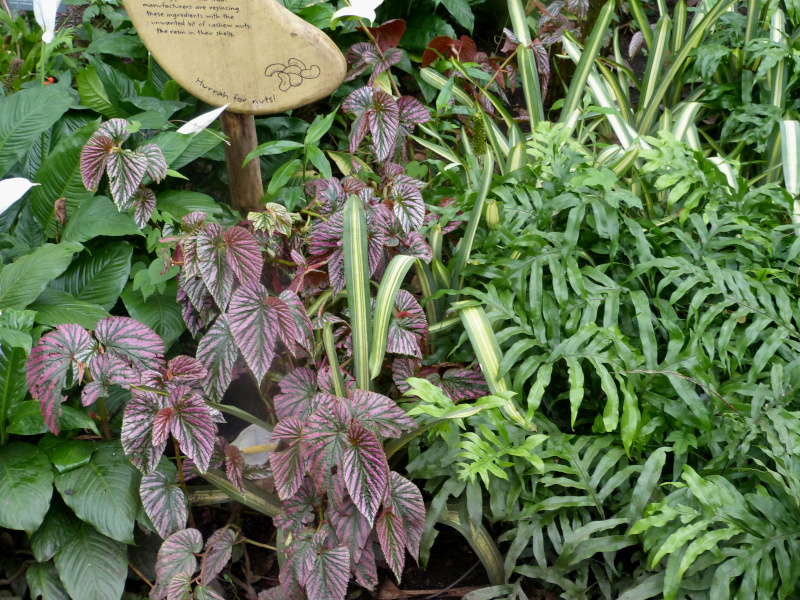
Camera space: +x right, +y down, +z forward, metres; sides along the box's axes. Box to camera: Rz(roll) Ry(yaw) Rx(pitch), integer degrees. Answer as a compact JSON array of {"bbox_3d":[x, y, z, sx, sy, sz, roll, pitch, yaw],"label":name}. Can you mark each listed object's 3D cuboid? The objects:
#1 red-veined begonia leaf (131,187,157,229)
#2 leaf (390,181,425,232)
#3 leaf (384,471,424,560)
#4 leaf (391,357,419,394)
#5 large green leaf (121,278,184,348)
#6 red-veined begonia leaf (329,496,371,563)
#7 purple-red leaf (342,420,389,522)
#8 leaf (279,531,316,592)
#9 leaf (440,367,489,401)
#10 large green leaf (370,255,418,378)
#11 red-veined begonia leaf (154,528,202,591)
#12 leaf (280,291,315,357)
[{"bbox_3d":[-0.531,-0.192,2.500,0.049,0.093,0.030,8,-15,-7],"label":"red-veined begonia leaf"},{"bbox_3d":[0.015,-0.197,2.553,0.068,0.113,0.030,-15,-3,-12],"label":"leaf"},{"bbox_3d":[0.011,0.379,2.103,0.072,0.156,0.035,-11,2,-11],"label":"leaf"},{"bbox_3d":[0.011,0.146,2.300,0.058,0.088,0.030,-13,-18,7],"label":"leaf"},{"bbox_3d":[-0.523,0.035,2.550,0.136,0.060,0.172,-5,71,-7],"label":"large green leaf"},{"bbox_3d":[-0.089,0.401,2.133,0.076,0.129,0.030,-12,-3,-1],"label":"red-veined begonia leaf"},{"bbox_3d":[-0.059,0.289,2.000,0.070,0.177,0.040,-10,-6,-1],"label":"purple-red leaf"},{"bbox_3d":[-0.171,0.451,2.050,0.072,0.121,0.035,11,-11,5],"label":"leaf"},{"bbox_3d":[0.130,0.171,2.460,0.107,0.045,0.077,0,65,-5],"label":"leaf"},{"bbox_3d":[-0.010,0.030,2.200,0.081,0.228,0.070,9,-4,9],"label":"large green leaf"},{"bbox_3d":[-0.387,0.463,2.103,0.080,0.125,0.030,28,-6,13],"label":"red-veined begonia leaf"},{"bbox_3d":[-0.194,0.048,2.270,0.054,0.136,0.035,-23,-1,-19],"label":"leaf"}]

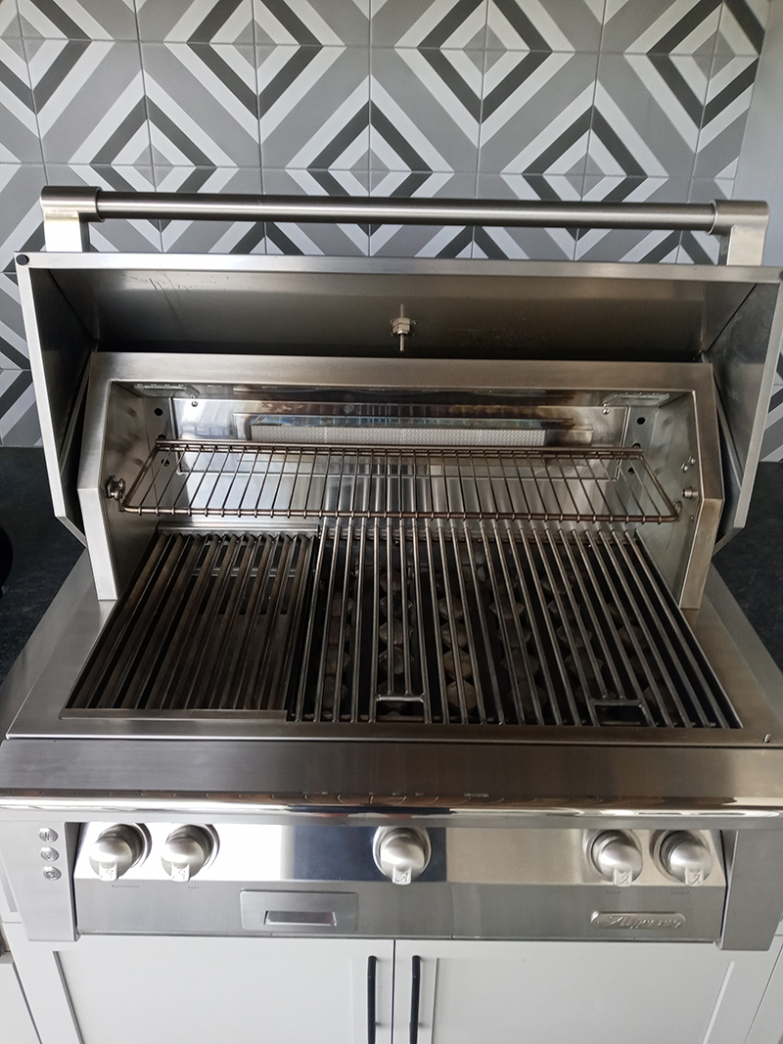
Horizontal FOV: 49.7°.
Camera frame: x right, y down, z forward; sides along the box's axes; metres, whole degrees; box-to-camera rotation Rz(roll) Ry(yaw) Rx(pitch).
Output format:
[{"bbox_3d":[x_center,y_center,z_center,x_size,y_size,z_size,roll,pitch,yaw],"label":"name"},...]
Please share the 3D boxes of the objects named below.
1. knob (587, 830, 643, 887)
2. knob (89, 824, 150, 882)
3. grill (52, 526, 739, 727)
[{"bbox_3d":[0.280,0.423,1.062,0.069,0.069,0.050,1,-8,-1],"label":"knob"},{"bbox_3d":[-0.339,0.413,1.054,0.069,0.069,0.050,1,-8,-1],"label":"knob"},{"bbox_3d":[0.010,0.147,1.319,0.871,0.030,0.506,1,30,-1],"label":"grill"}]

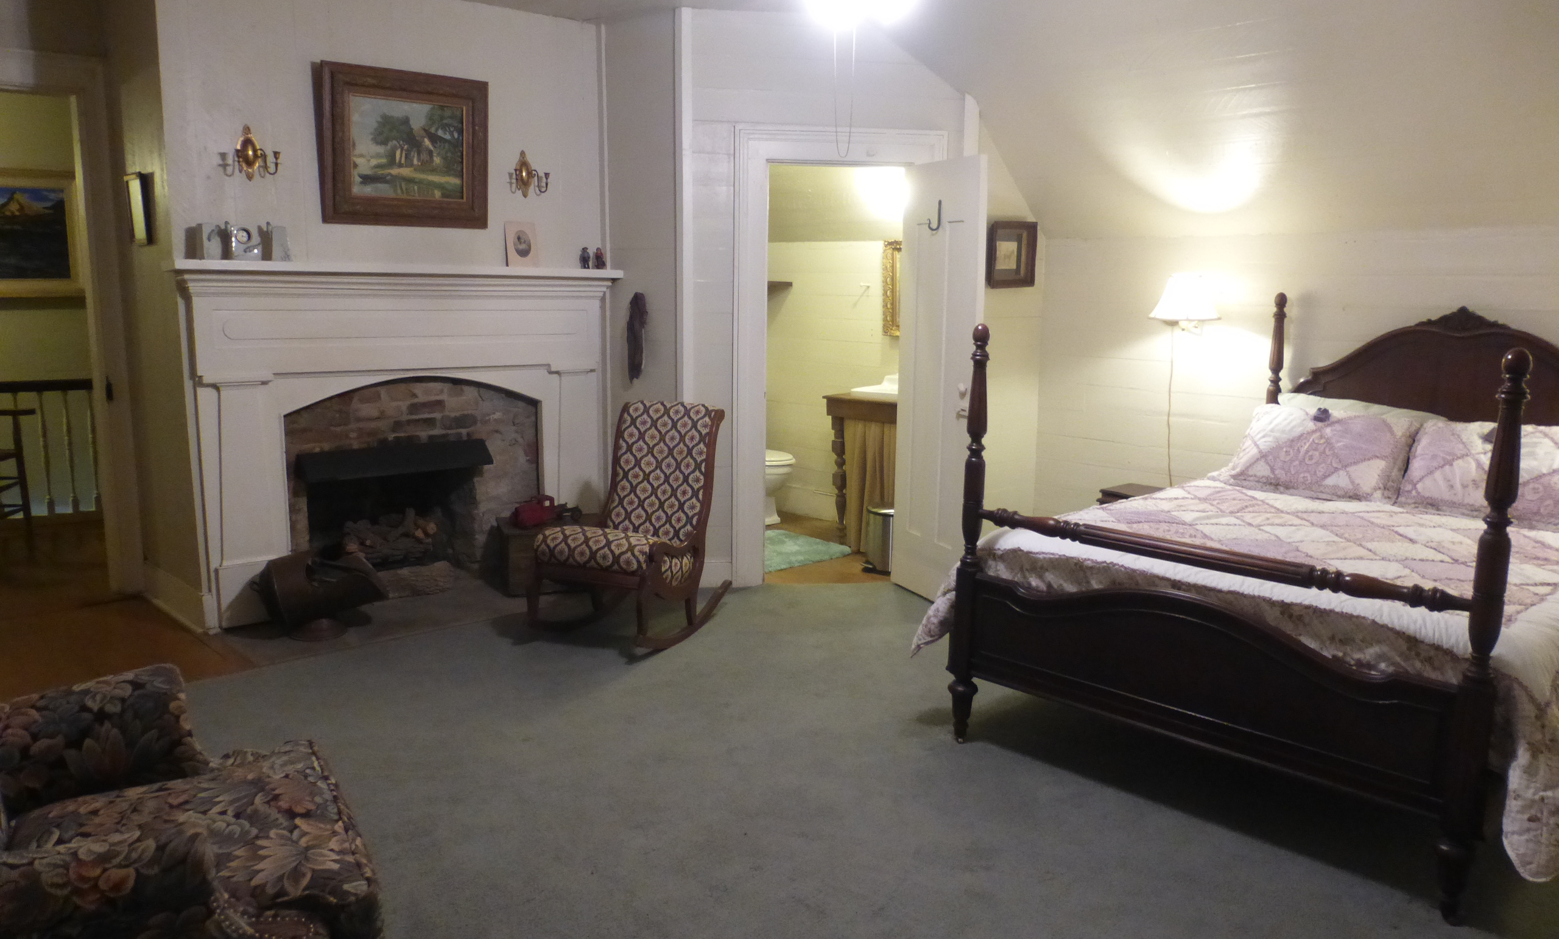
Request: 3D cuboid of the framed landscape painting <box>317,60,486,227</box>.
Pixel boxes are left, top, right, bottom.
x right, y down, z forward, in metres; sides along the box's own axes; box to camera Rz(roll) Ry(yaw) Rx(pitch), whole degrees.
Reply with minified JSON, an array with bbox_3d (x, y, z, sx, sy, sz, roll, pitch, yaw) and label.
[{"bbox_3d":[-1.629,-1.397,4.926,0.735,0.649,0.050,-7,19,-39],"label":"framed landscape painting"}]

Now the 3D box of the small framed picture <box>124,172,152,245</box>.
[{"bbox_3d":[-2.663,-1.075,4.674,0.030,0.288,0.245,-8,12,-42],"label":"small framed picture"}]

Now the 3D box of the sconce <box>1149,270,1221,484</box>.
[{"bbox_3d":[1.786,-0.381,5.059,0.310,0.990,0.310,-8,12,-42],"label":"sconce"}]

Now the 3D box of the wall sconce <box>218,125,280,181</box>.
[{"bbox_3d":[-2.102,-1.269,4.498,0.200,0.215,0.106,-8,12,-42],"label":"wall sconce"}]

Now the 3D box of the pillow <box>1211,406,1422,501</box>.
[{"bbox_3d":[2.118,-0.062,4.457,0.670,0.420,0.150,10,-30,46],"label":"pillow"}]

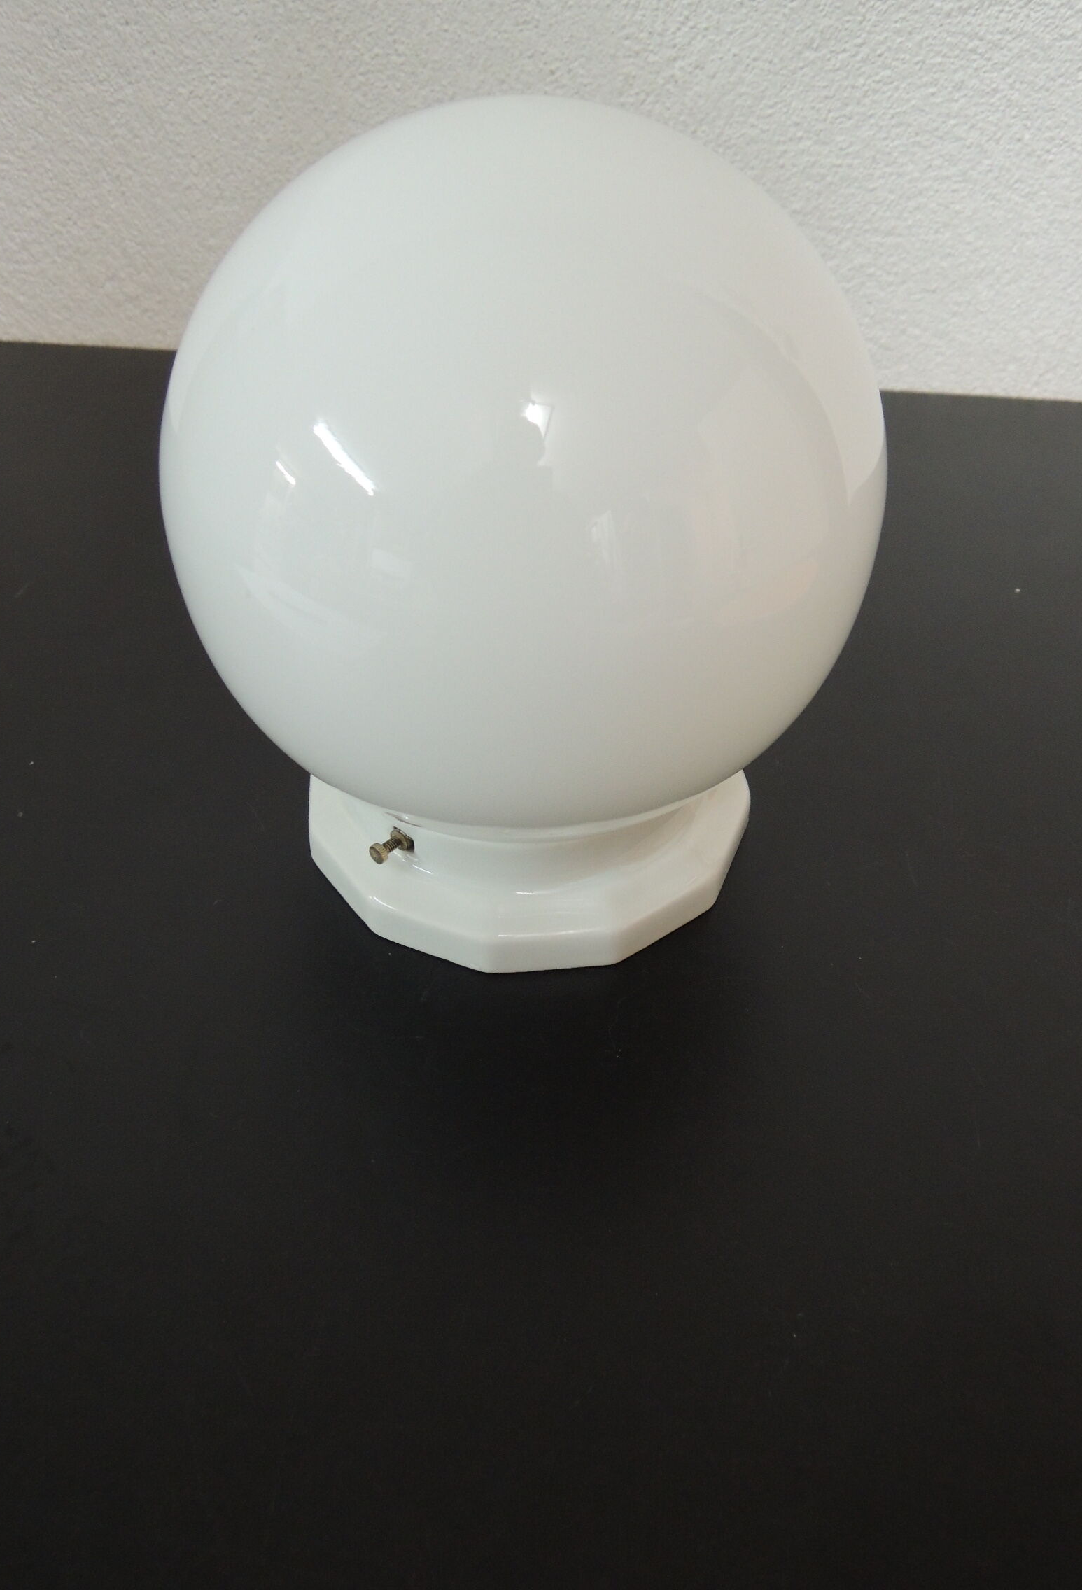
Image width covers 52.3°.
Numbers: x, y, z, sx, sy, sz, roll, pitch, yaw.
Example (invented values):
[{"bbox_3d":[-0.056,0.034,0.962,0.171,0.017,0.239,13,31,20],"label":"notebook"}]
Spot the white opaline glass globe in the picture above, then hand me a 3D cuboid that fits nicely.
[{"bbox_3d":[-0.004,-0.078,0.328,0.200,0.219,0.200,-1,43,0],"label":"white opaline glass globe"}]

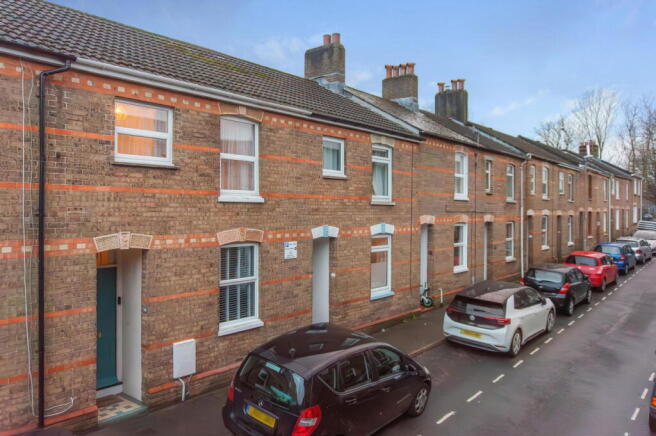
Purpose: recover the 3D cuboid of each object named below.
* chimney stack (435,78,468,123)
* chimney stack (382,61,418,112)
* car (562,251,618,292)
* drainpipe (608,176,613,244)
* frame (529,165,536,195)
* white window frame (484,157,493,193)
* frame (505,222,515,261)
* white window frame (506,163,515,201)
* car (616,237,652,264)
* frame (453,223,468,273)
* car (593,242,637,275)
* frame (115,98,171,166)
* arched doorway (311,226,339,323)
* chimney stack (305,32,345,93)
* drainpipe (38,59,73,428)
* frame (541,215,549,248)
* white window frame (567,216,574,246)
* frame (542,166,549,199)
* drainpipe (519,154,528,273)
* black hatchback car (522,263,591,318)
[{"bbox_3d":[6.406,-5.889,23.637,1.559,2.254,0.516,0,0,42],"label":"chimney stack"},{"bbox_3d":[3.118,-5.527,19.777,1.500,1.880,0.550,0,0,42],"label":"chimney stack"},{"bbox_3d":[11.953,2.290,20.807,1.700,1.500,4.000,0,2,42],"label":"car"},{"bbox_3d":[22.098,-0.447,35.604,0.139,5.512,0.129,0,0,42],"label":"drainpipe"},{"bbox_3d":[10.653,-1.984,23.726,0.150,1.538,0.950,0,0,42],"label":"frame"},{"bbox_3d":[6.858,-1.797,19.476,0.150,1.387,0.800,0,0,42],"label":"white window frame"},{"bbox_3d":[8.509,1.125,21.326,0.150,1.827,1.050,0,0,42],"label":"frame"},{"bbox_3d":[8.559,-1.633,21.381,0.150,1.715,1.050,0,0,42],"label":"white window frame"},{"bbox_3d":[18.916,1.924,28.461,1.740,1.460,4.150,0,2,42],"label":"car"},{"bbox_3d":[5.051,1.149,17.454,0.150,1.914,1.080,0,0,42],"label":"frame"},{"bbox_3d":[15.540,2.097,24.841,1.720,1.500,3.850,0,2,42],"label":"car"},{"bbox_3d":[-3.135,-1.453,7.816,0.100,1.030,1.020,0,0,42],"label":"frame"},{"bbox_3d":[-0.234,1.589,11.024,0.546,2.830,0.973,0,0,42],"label":"arched doorway"},{"bbox_3d":[-0.109,-5.343,16.308,1.589,2.135,0.447,0,0,42],"label":"chimney stack"},{"bbox_3d":[-3.843,0.367,6.365,0.218,5.135,0.338,0,0,42],"label":"drainpipe"},{"bbox_3d":[11.391,0.725,23.990,0.120,1.750,1.000,0,0,42],"label":"frame"},{"bbox_3d":[14.694,0.818,27.565,0.169,1.768,0.993,0,0,42],"label":"white window frame"},{"bbox_3d":[11.457,-1.866,23.923,0.169,1.659,0.943,0,0,42],"label":"frame"},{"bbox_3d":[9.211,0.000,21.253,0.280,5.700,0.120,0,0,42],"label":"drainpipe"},{"bbox_3d":[8.206,2.399,16.417,1.720,1.480,4.020,0,2,42],"label":"black hatchback car"}]

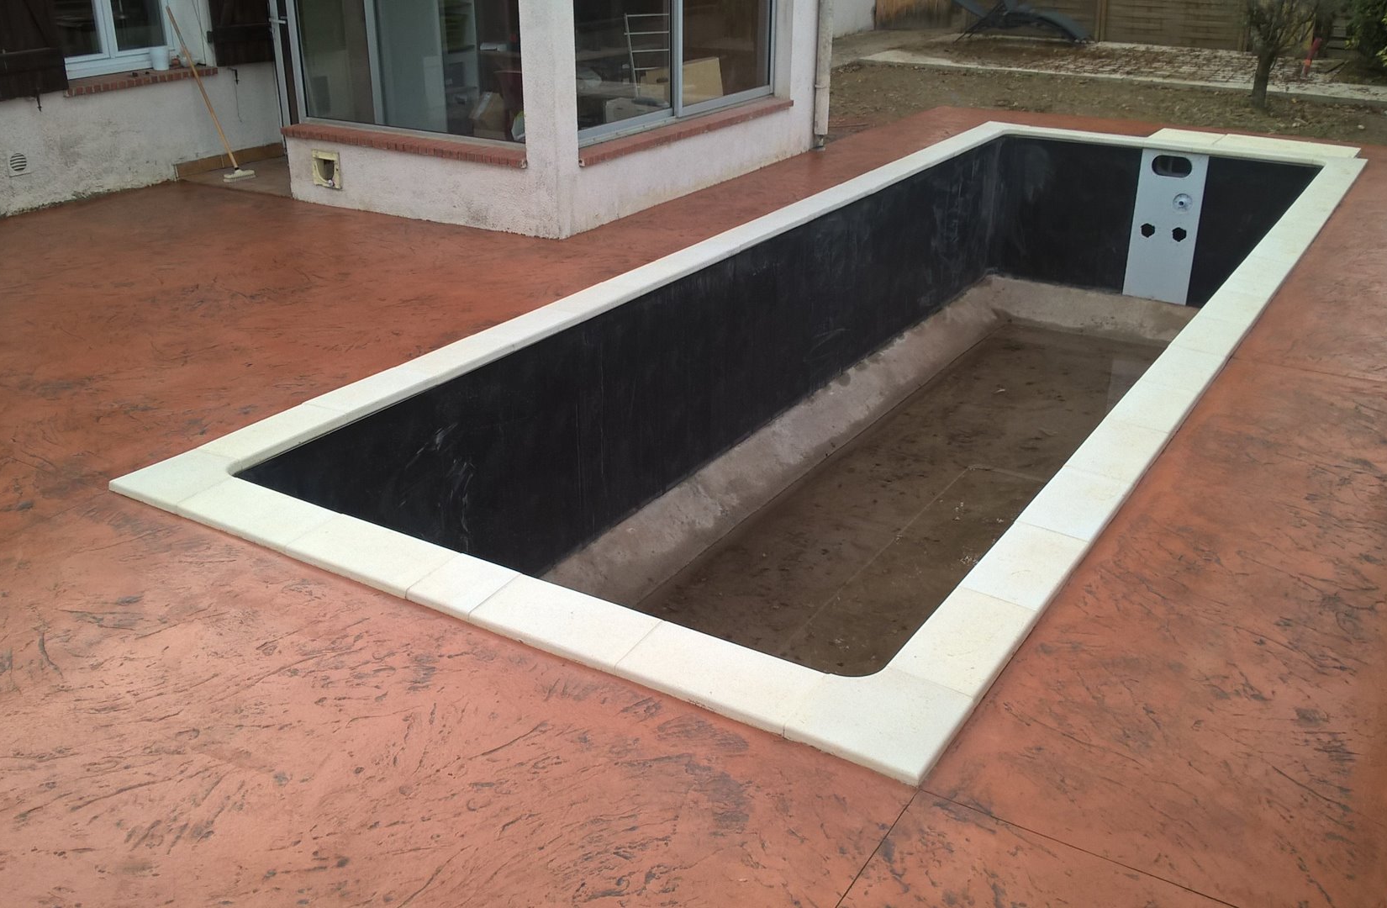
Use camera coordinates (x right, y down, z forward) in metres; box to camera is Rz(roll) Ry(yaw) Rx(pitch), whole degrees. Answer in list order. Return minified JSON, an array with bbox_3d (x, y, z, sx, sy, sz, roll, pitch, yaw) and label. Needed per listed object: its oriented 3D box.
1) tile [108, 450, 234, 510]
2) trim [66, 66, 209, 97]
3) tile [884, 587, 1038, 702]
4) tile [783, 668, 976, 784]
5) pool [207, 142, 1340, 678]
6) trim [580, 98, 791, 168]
[{"bbox_3d":[-1.748,0.095,4.432,0.356,0.040,0.351,14,28,29],"label":"tile"},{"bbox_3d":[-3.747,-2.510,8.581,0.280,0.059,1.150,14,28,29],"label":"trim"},{"bbox_3d":[0.739,0.524,3.494,0.254,0.040,0.505,14,28,29],"label":"tile"},{"bbox_3d":[0.465,0.662,3.182,0.359,0.040,0.360,14,28,29],"label":"tile"},{"bbox_3d":[1.535,-0.335,7.322,2.467,1.555,8.108,14,28,29],"label":"pool"},{"bbox_3d":[-0.051,-2.165,8.520,0.236,0.058,2.646,14,28,29],"label":"trim"}]

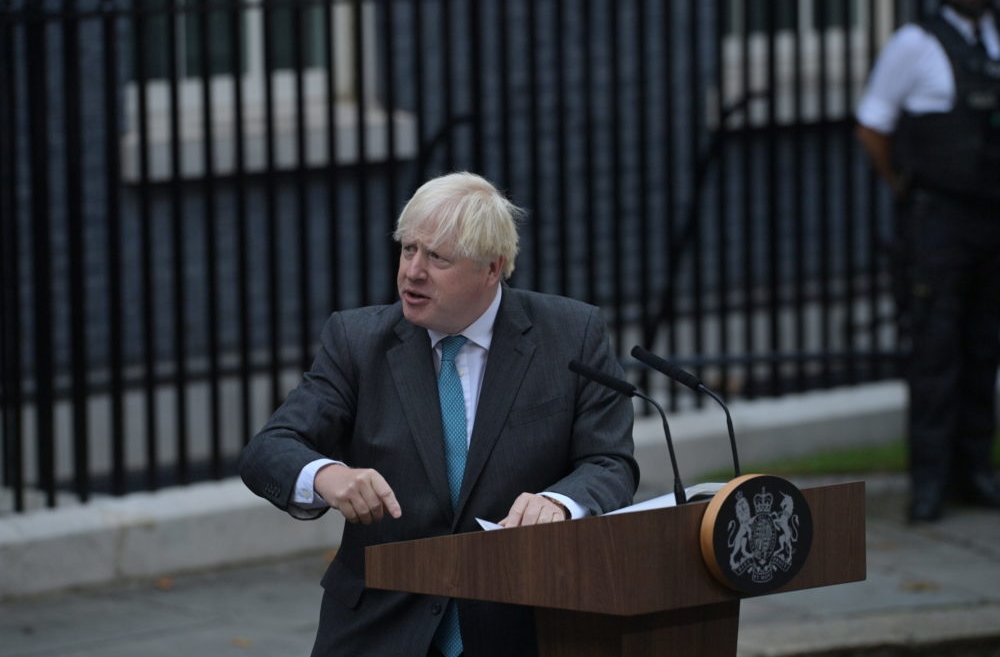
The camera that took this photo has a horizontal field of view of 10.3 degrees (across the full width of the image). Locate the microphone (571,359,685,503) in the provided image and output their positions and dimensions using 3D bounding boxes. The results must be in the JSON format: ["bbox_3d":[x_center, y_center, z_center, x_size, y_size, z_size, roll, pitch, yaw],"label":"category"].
[{"bbox_3d":[0.203,0.169,8.927,0.022,0.211,0.298,-7,10,-37],"label":"microphone"}]

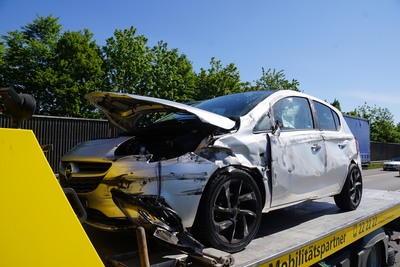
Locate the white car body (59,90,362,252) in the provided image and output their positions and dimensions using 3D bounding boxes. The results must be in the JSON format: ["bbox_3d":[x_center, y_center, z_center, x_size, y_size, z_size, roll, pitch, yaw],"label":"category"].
[{"bbox_3d":[0.491,0.244,3.640,4.030,1.460,1.770,4,-4,-44],"label":"white car body"}]

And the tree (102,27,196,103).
[{"bbox_3d":[-3.138,-1.836,17.769,5.400,8.940,5.000,1,-3,-9],"label":"tree"}]

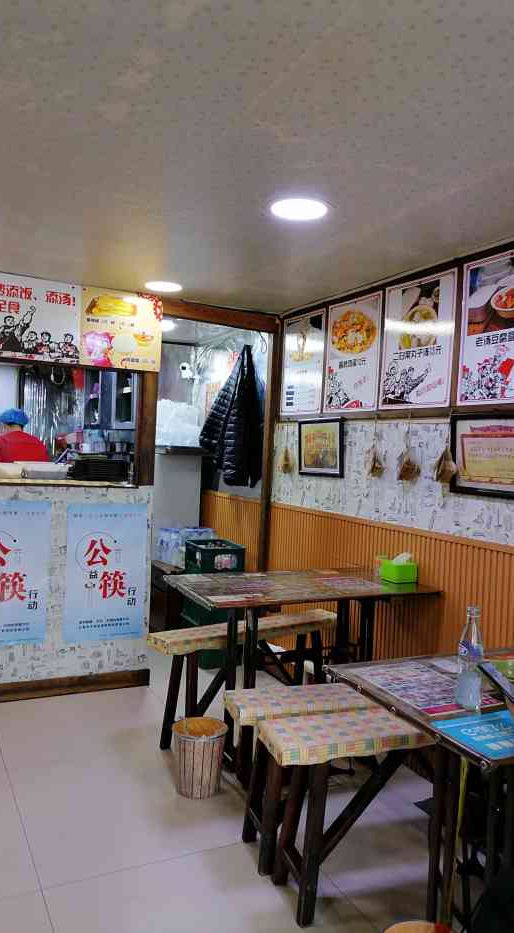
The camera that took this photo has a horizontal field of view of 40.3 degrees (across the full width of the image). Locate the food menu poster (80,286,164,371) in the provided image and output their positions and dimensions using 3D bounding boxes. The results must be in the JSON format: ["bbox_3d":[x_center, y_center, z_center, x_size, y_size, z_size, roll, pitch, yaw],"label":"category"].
[{"bbox_3d":[-0.704,-0.709,3.676,0.432,0.400,0.010,2,1,-26],"label":"food menu poster"}]

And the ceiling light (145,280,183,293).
[{"bbox_3d":[-0.465,-0.896,3.517,0.187,0.020,0.187,3,1,0],"label":"ceiling light"}]

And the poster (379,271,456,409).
[{"bbox_3d":[0.669,-0.515,2.949,0.020,0.545,0.465,2,1,-26],"label":"poster"}]

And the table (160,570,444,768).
[{"bbox_3d":[0.155,0.856,2.836,1.009,0.779,0.555,2,1,-26],"label":"table"}]

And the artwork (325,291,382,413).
[{"bbox_3d":[0.455,-0.535,3.384,0.020,0.545,0.455,2,1,-26],"label":"artwork"}]

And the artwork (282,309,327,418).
[{"bbox_3d":[0.245,-0.555,3.812,0.020,0.540,0.440,2,1,-26],"label":"artwork"}]

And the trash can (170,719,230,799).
[{"bbox_3d":[-0.217,1.114,2.680,0.211,0.234,0.211,3,1,0],"label":"trash can"}]

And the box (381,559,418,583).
[{"bbox_3d":[0.605,0.443,2.978,0.115,0.085,0.115,2,1,-26],"label":"box"}]

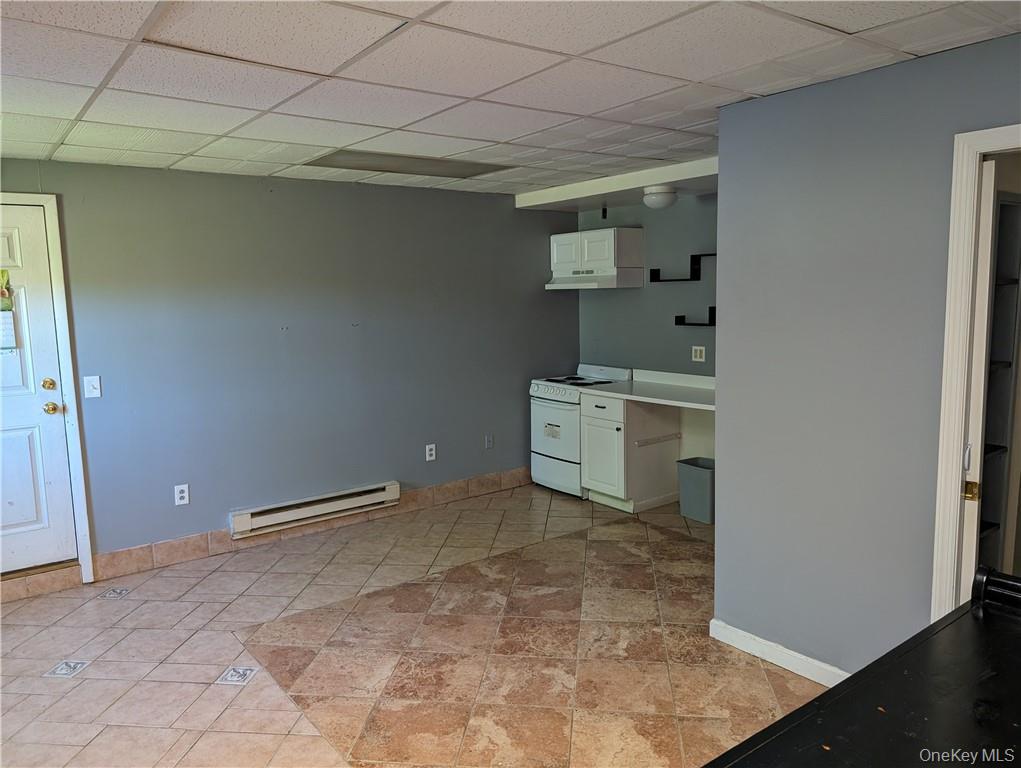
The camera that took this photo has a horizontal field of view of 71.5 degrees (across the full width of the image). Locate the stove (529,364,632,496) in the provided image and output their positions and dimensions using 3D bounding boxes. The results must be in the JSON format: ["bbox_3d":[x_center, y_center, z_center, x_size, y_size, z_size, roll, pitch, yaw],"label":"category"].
[{"bbox_3d":[0.609,0.387,6.005,0.635,1.010,0.610,-7,9,-38],"label":"stove"}]

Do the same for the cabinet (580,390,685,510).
[{"bbox_3d":[0.958,0.497,5.607,0.610,0.876,0.457,-7,9,-38],"label":"cabinet"}]

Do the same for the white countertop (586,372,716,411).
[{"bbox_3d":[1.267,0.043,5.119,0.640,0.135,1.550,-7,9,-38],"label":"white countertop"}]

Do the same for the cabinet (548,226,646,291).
[{"bbox_3d":[0.669,-1.023,5.862,0.455,0.480,0.750,-7,9,-38],"label":"cabinet"}]

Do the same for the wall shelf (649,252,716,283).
[{"bbox_3d":[1.350,-0.866,5.306,0.105,0.192,0.660,-7,9,-38],"label":"wall shelf"}]

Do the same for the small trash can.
[{"bbox_3d":[1.418,0.778,5.184,0.250,0.405,0.320,-7,9,-38],"label":"small trash can"}]

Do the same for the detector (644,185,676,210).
[{"bbox_3d":[1.046,-1.288,4.932,0.250,0.138,0.250,-1,7,0],"label":"detector"}]

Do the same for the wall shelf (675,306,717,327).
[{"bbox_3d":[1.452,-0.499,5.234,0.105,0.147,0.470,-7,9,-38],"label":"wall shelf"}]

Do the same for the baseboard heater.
[{"bbox_3d":[-1.350,0.879,5.037,1.215,0.168,0.068,-6,9,-35],"label":"baseboard heater"}]

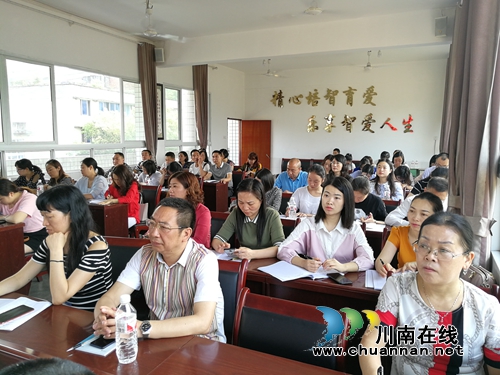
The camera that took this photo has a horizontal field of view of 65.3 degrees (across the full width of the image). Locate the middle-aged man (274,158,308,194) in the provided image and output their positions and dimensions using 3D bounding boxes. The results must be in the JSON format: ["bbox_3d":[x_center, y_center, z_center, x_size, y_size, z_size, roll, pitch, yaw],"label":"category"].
[{"bbox_3d":[0.492,0.278,4.646,0.500,1.220,0.720,4,9,27],"label":"middle-aged man"}]

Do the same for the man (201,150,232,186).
[{"bbox_3d":[-0.560,-0.004,6.768,0.500,1.260,0.700,3,8,23],"label":"man"}]

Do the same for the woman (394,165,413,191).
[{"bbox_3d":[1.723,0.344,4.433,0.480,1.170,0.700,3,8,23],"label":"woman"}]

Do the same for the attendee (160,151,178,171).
[{"bbox_3d":[-1.382,-0.011,6.765,0.500,1.190,0.720,4,9,27],"label":"attendee"}]

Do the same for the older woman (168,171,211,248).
[{"bbox_3d":[-0.546,0.519,2.849,0.520,1.240,0.740,4,9,25],"label":"older woman"}]

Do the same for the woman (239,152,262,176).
[{"bbox_3d":[0.031,-0.045,7.237,0.500,1.160,0.720,3,8,19],"label":"woman"}]

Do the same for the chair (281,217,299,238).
[{"bbox_3d":[0.054,0.690,2.845,0.520,0.890,0.570,3,8,23],"label":"chair"}]

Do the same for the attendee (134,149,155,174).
[{"bbox_3d":[-1.895,-0.062,7.066,0.500,1.200,0.720,4,9,27],"label":"attendee"}]

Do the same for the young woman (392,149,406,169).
[{"bbox_3d":[2.225,0.102,5.942,0.500,1.260,0.720,4,9,27],"label":"young woman"}]

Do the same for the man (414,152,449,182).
[{"bbox_3d":[2.442,0.199,5.169,0.550,1.260,0.760,4,9,25],"label":"man"}]

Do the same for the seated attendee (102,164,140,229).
[{"bbox_3d":[-1.457,0.311,4.685,0.470,1.170,0.700,3,8,23],"label":"seated attendee"}]

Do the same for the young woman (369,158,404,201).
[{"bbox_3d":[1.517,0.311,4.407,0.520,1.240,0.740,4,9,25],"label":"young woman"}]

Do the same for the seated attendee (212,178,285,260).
[{"bbox_3d":[0.001,0.546,2.674,0.500,1.220,0.700,3,8,23],"label":"seated attendee"}]

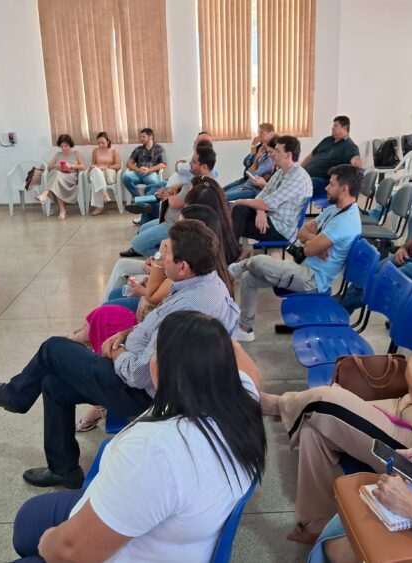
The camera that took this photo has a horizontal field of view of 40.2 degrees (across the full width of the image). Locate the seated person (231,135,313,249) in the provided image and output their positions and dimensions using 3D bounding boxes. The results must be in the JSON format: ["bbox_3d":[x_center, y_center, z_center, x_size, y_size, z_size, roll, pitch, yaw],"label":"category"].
[{"bbox_3d":[0.487,-0.572,4.846,0.920,1.310,0.540,-3,19,-5],"label":"seated person"}]

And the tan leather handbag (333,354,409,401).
[{"bbox_3d":[0.696,0.405,2.366,0.310,0.215,0.140,-2,18,0],"label":"tan leather handbag"}]

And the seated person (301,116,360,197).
[{"bbox_3d":[1.445,-1.288,6.971,0.900,1.360,0.750,-15,22,-35],"label":"seated person"}]

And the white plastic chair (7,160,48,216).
[{"bbox_3d":[-2.744,-1.456,8.812,0.570,0.790,0.550,0,18,6],"label":"white plastic chair"}]

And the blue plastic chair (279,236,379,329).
[{"bbox_3d":[0.728,0.193,3.312,0.560,0.820,0.480,-2,18,0],"label":"blue plastic chair"}]

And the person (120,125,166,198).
[{"bbox_3d":[-0.893,-1.650,8.345,0.620,1.210,0.750,1,19,8],"label":"person"}]

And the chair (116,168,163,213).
[{"bbox_3d":[-0.935,-1.522,8.832,0.570,0.790,0.550,-1,18,2],"label":"chair"}]

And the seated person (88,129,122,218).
[{"bbox_3d":[-1.520,-1.669,8.647,0.500,1.220,0.780,-1,18,3],"label":"seated person"}]

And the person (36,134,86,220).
[{"bbox_3d":[-2.158,-1.612,8.571,0.580,1.200,0.830,-1,18,2],"label":"person"}]

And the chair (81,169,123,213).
[{"bbox_3d":[-1.528,-1.445,8.477,0.560,0.770,0.560,-2,18,0],"label":"chair"}]

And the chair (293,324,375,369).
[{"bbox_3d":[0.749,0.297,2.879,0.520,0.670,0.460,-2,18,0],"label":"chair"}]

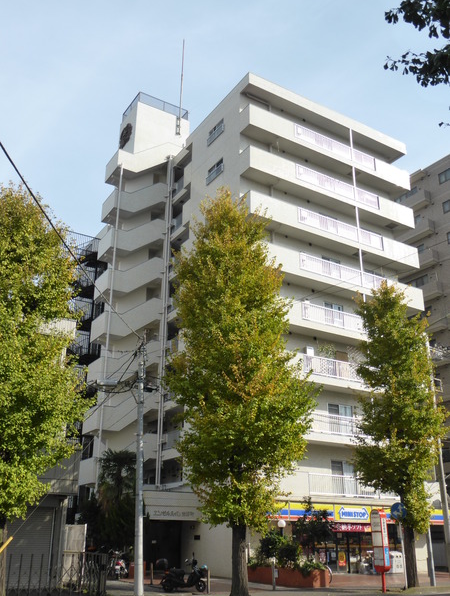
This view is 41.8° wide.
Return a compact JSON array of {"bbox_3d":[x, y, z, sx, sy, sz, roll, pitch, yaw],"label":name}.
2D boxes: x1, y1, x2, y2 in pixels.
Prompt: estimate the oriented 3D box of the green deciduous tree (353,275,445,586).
[{"bbox_3d":[6.816,4.791,23.213,3.700,11.900,3.700,13,-24,-30],"label":"green deciduous tree"}]

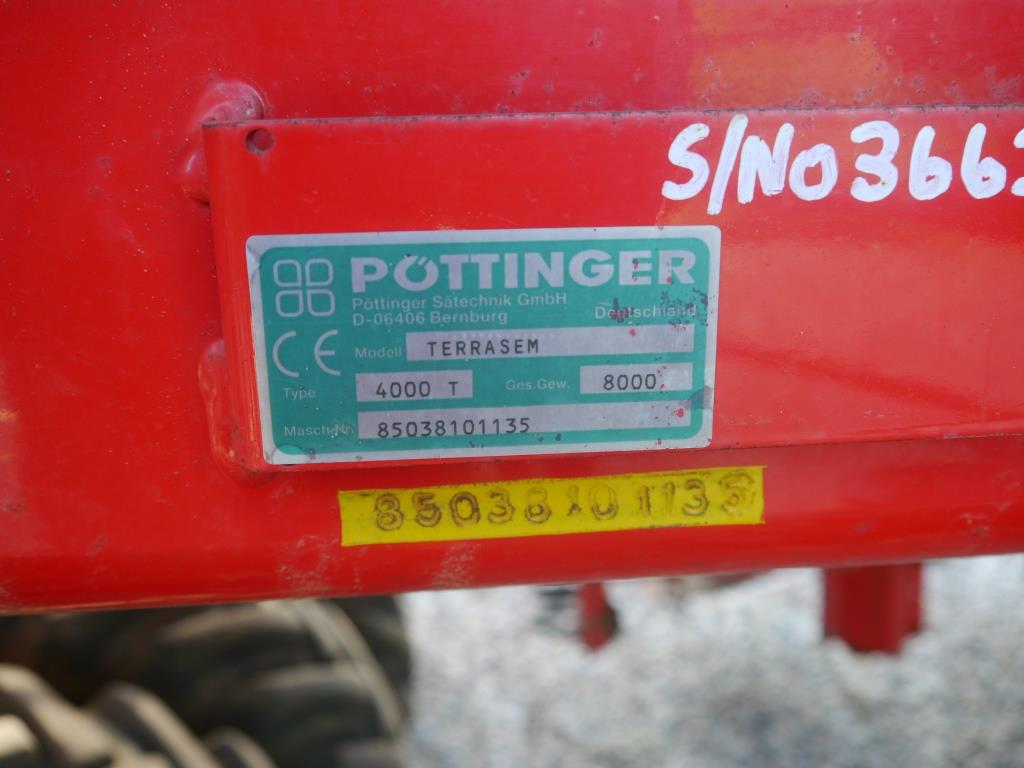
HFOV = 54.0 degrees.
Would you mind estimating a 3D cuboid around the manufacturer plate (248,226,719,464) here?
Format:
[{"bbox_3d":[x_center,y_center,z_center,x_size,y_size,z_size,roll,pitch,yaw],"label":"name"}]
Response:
[{"bbox_3d":[-0.005,-0.008,0.227,0.104,0.052,0.001,-2,15,-4],"label":"manufacturer plate"}]

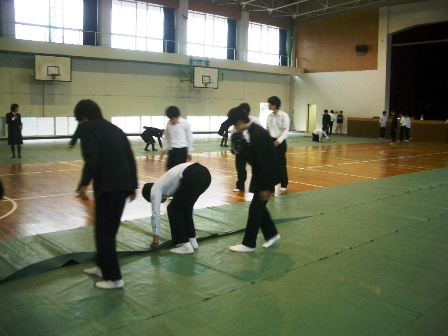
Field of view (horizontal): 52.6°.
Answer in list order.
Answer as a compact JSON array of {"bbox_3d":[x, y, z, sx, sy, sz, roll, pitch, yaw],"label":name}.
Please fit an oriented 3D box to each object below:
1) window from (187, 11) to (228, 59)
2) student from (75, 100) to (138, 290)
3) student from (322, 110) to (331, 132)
[{"bbox_3d":[-1.040,-8.443,28.998,3.430,2.770,0.150,-6,10,-41],"label":"window"},{"bbox_3d":[-0.963,0.225,3.711,0.520,1.528,0.520,7,9,41],"label":"student"},{"bbox_3d":[6.599,-2.913,29.165,0.500,1.650,0.320,2,7,9],"label":"student"}]

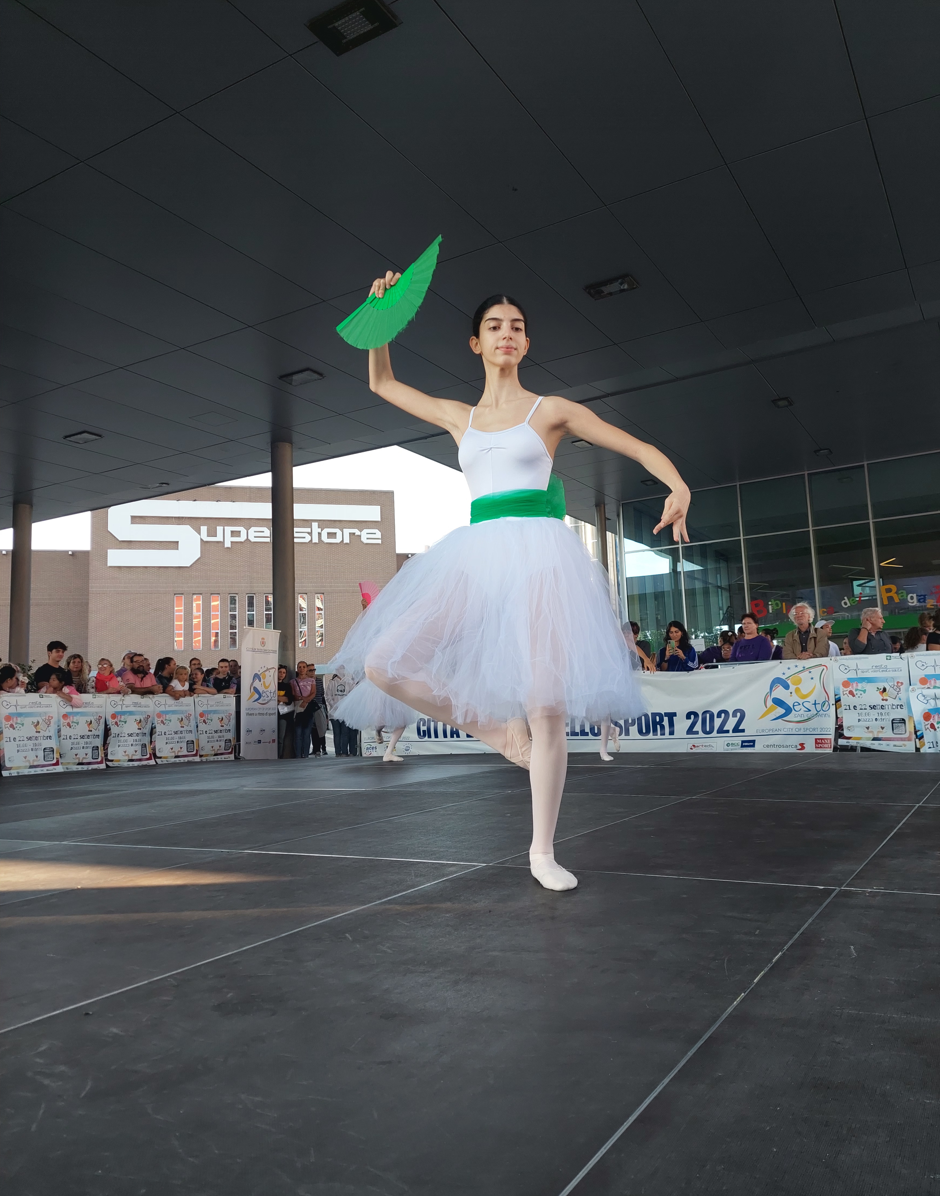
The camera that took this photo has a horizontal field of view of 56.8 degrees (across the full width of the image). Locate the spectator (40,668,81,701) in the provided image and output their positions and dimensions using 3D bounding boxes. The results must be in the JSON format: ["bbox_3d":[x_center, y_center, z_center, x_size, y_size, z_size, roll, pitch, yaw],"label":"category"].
[{"bbox_3d":[-4.651,1.511,9.804,0.450,1.420,0.420,0,-8,-18],"label":"spectator"}]

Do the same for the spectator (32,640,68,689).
[{"bbox_3d":[-4.926,1.383,10.179,0.500,1.797,0.360,2,-9,-30],"label":"spectator"}]

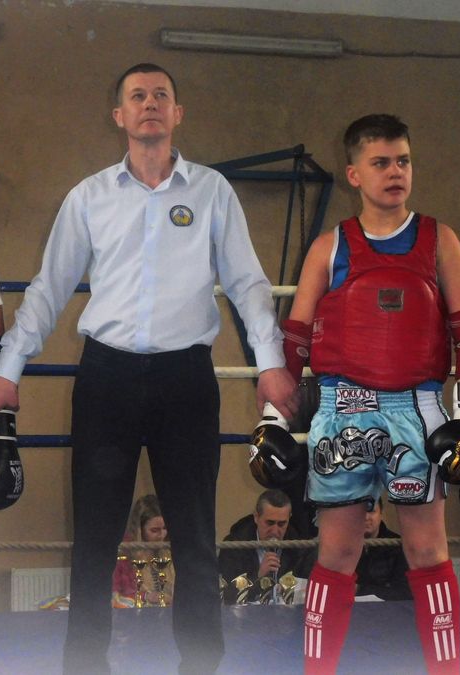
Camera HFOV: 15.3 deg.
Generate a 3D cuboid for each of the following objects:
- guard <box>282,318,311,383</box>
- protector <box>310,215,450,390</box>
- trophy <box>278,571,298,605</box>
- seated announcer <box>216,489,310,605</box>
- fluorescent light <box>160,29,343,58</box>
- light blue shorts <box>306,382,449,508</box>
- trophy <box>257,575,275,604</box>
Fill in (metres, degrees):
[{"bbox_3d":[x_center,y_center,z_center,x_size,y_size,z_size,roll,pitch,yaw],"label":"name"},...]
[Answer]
[{"bbox_3d":[0.169,0.042,4.500,0.100,0.195,0.110,8,-8,-6],"label":"guard"},{"bbox_3d":[0.385,-0.090,4.420,0.360,0.450,0.260,0,-2,-6],"label":"protector"},{"bbox_3d":[0.269,1.153,7.900,0.090,0.165,0.060,0,-3,-6],"label":"trophy"},{"bbox_3d":[0.200,1.360,8.347,0.560,1.250,0.720,0,-3,-9],"label":"seated announcer"},{"bbox_3d":[0.146,-1.984,11.620,1.270,0.120,0.110,0,-2,-13],"label":"fluorescent light"},{"bbox_3d":[0.382,0.273,4.420,0.360,0.335,0.260,0,-2,13],"label":"light blue shorts"},{"bbox_3d":[0.163,1.162,7.900,0.085,0.160,0.060,0,-3,-6],"label":"trophy"}]

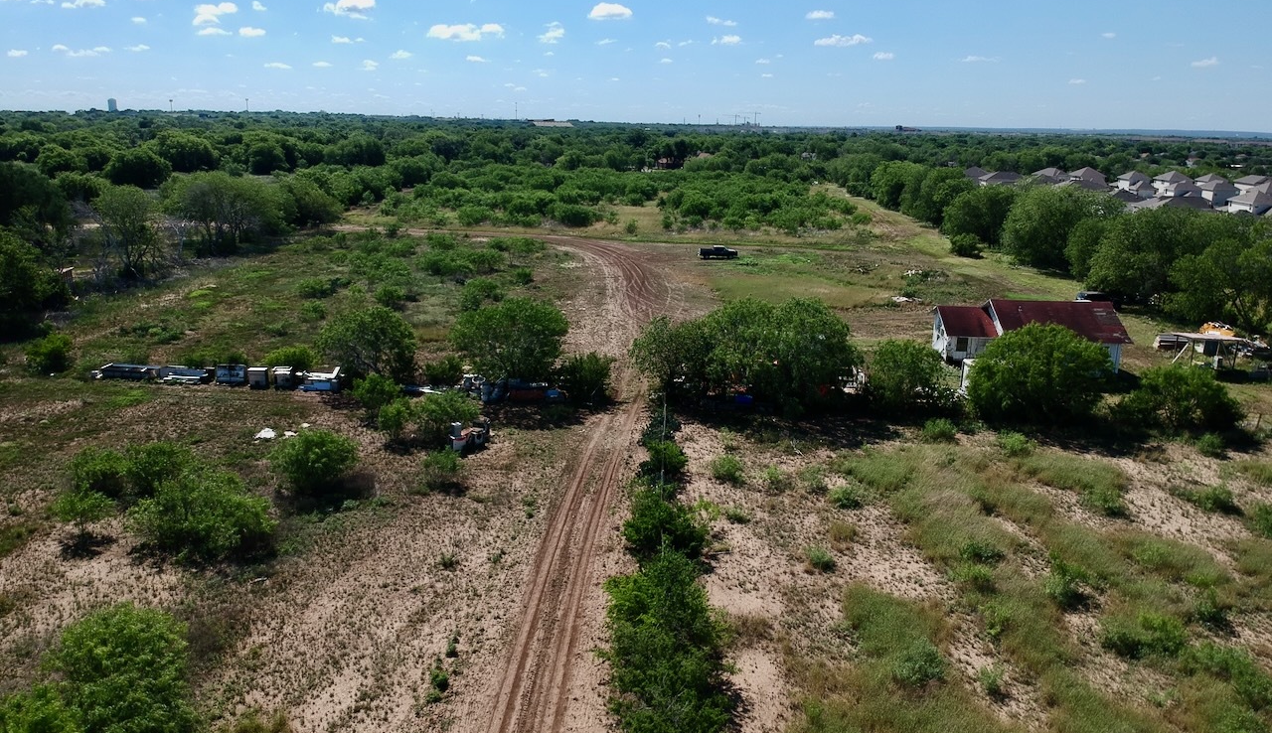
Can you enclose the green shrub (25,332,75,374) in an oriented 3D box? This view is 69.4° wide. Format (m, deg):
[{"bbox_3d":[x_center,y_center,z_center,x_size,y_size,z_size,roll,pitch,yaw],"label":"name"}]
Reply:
[{"bbox_3d":[-45.732,-1.130,71.481,3.132,2.939,2.819,-9,18,-32],"label":"green shrub"}]

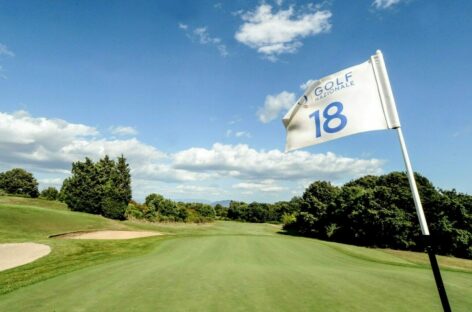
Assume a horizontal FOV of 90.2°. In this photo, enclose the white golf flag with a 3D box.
[{"bbox_3d":[0.430,-0.245,1.075,0.470,0.370,0.100,-12,-16,23],"label":"white golf flag"}]

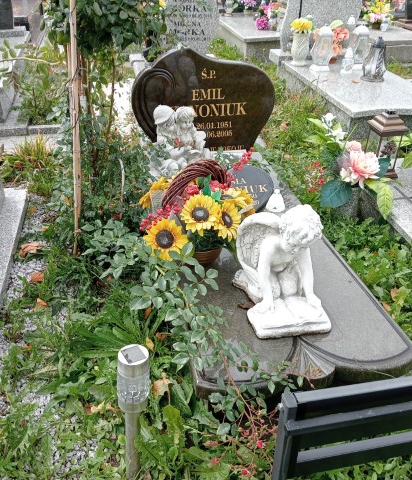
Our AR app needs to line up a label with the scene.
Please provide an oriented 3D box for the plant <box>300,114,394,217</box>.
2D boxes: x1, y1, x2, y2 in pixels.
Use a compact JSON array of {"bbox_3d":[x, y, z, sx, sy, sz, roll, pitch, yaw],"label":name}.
[{"bbox_3d":[0.657,-0.368,2.509,0.440,0.420,0.380,-1,32,-1],"label":"plant"}]

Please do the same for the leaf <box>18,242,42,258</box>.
[{"bbox_3d":[-0.849,0.051,2.493,0.110,0.040,0.085,-6,32,-9],"label":"leaf"}]

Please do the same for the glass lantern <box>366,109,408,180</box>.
[{"bbox_3d":[1.020,-0.557,2.937,0.186,0.347,0.186,-5,31,-9],"label":"glass lantern"}]

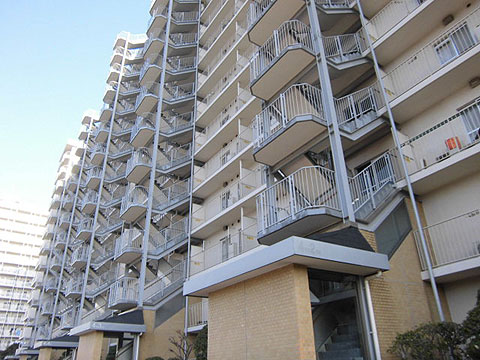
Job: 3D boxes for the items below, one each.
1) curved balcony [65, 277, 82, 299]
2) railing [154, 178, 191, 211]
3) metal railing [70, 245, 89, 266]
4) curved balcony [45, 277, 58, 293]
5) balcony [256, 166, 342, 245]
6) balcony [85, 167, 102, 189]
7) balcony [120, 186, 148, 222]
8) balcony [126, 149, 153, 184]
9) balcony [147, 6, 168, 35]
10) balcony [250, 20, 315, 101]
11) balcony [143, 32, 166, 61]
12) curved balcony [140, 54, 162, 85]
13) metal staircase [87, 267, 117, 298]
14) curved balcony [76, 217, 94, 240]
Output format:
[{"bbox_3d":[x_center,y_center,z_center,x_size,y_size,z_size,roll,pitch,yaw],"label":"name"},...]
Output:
[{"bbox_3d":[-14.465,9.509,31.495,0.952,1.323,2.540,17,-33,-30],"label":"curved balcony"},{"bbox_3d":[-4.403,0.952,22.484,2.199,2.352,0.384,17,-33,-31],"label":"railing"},{"bbox_3d":[-14.257,6.865,32.200,0.930,1.180,2.470,17,-33,-31],"label":"metal railing"},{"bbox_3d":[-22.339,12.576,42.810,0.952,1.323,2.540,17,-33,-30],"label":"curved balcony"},{"bbox_3d":[1.409,0.773,9.452,0.874,1.312,2.448,16,-33,-30],"label":"balcony"},{"bbox_3d":[-14.410,-0.241,36.013,0.974,1.277,2.496,17,-33,-31],"label":"balcony"},{"bbox_3d":[-6.428,1.471,22.205,0.974,1.277,2.496,17,-33,-31],"label":"balcony"},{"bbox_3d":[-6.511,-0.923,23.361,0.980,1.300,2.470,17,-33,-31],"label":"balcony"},{"bbox_3d":[-6.843,-13.046,30.007,0.974,1.277,2.496,17,-33,-31],"label":"balcony"},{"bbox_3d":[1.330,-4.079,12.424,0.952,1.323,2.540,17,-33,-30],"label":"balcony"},{"bbox_3d":[-6.591,-10.294,27.769,0.874,1.312,2.448,16,-33,-30],"label":"balcony"},{"bbox_3d":[-6.526,-7.948,26.538,0.874,1.312,2.448,16,-33,-30],"label":"curved balcony"},{"bbox_3d":[-12.820,9.456,32.490,2.539,2.675,2.512,16,-32,-30],"label":"metal staircase"},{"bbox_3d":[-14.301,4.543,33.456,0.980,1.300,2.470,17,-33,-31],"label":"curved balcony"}]

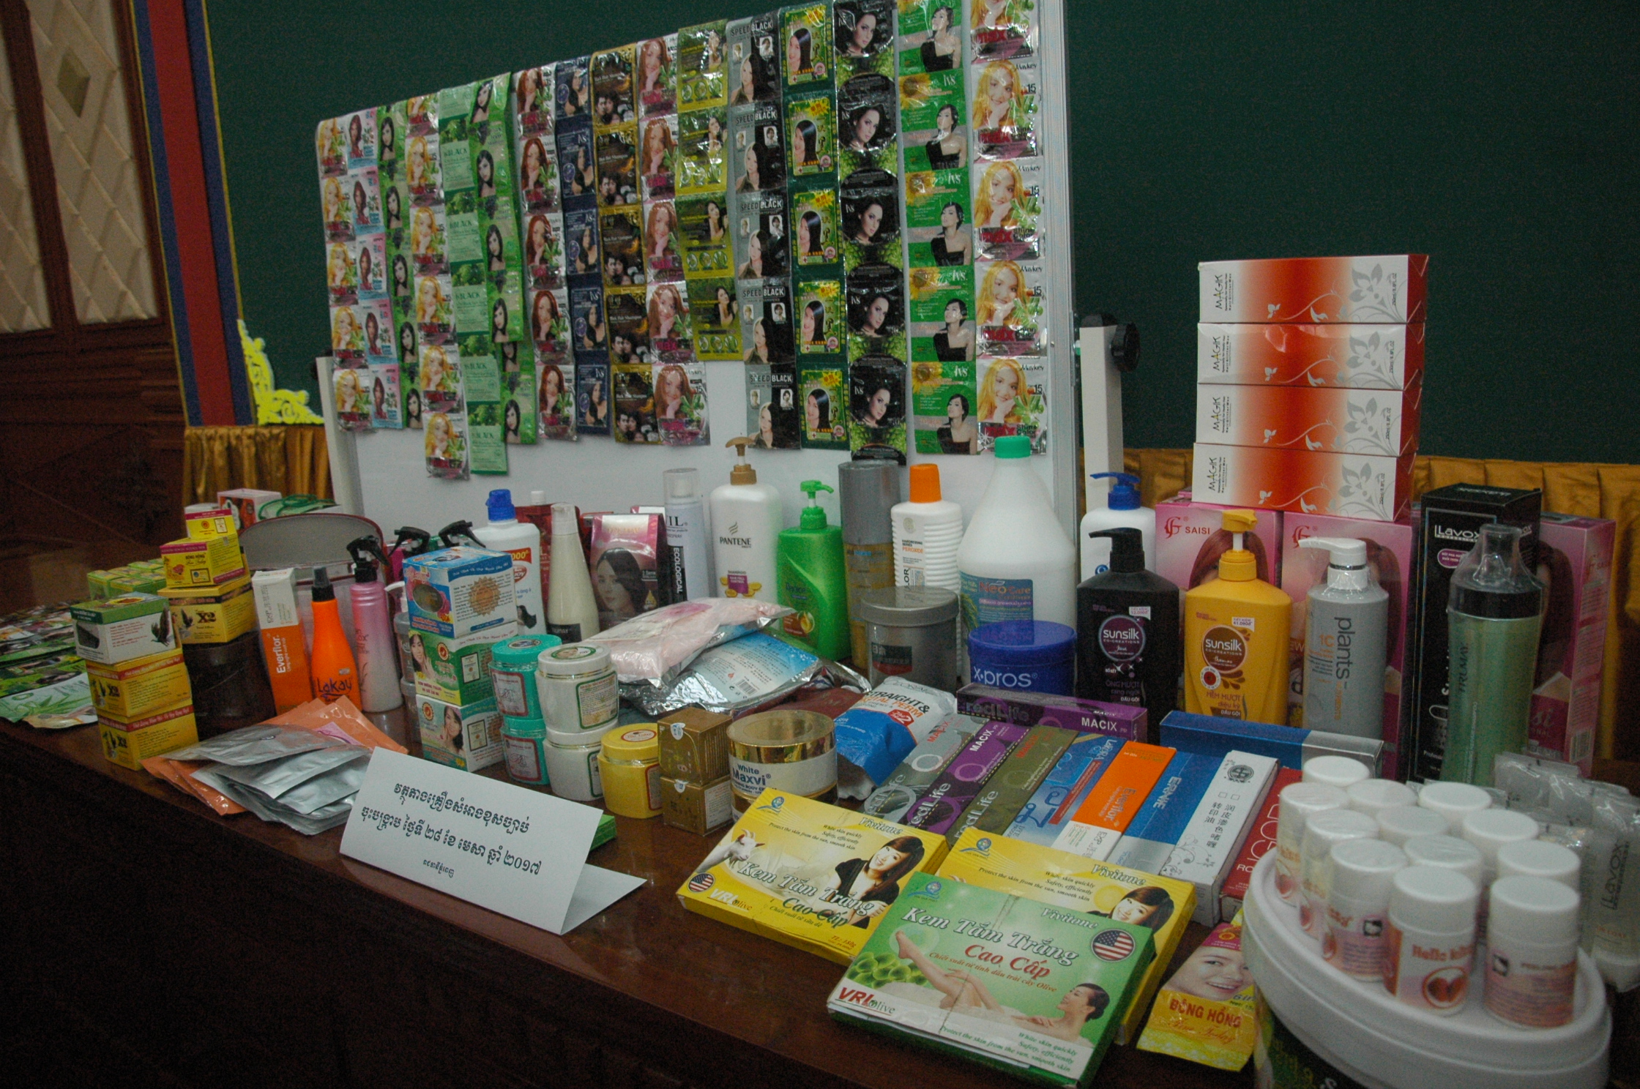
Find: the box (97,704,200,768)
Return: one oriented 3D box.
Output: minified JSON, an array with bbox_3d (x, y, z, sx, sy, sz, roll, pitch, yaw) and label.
[{"bbox_3d":[-0.793,0.219,1.442,0.070,0.056,0.076,5,14,32],"label":"box"}]

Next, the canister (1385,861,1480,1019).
[{"bbox_3d":[0.318,0.206,0.640,0.043,0.065,0.043,-2,12,6],"label":"canister"}]

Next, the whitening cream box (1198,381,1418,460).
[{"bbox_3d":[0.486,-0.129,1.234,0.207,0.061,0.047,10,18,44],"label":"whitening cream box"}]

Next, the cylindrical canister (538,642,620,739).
[{"bbox_3d":[-0.247,0.148,1.259,0.083,0.071,0.083,-6,13,-11],"label":"cylindrical canister"}]

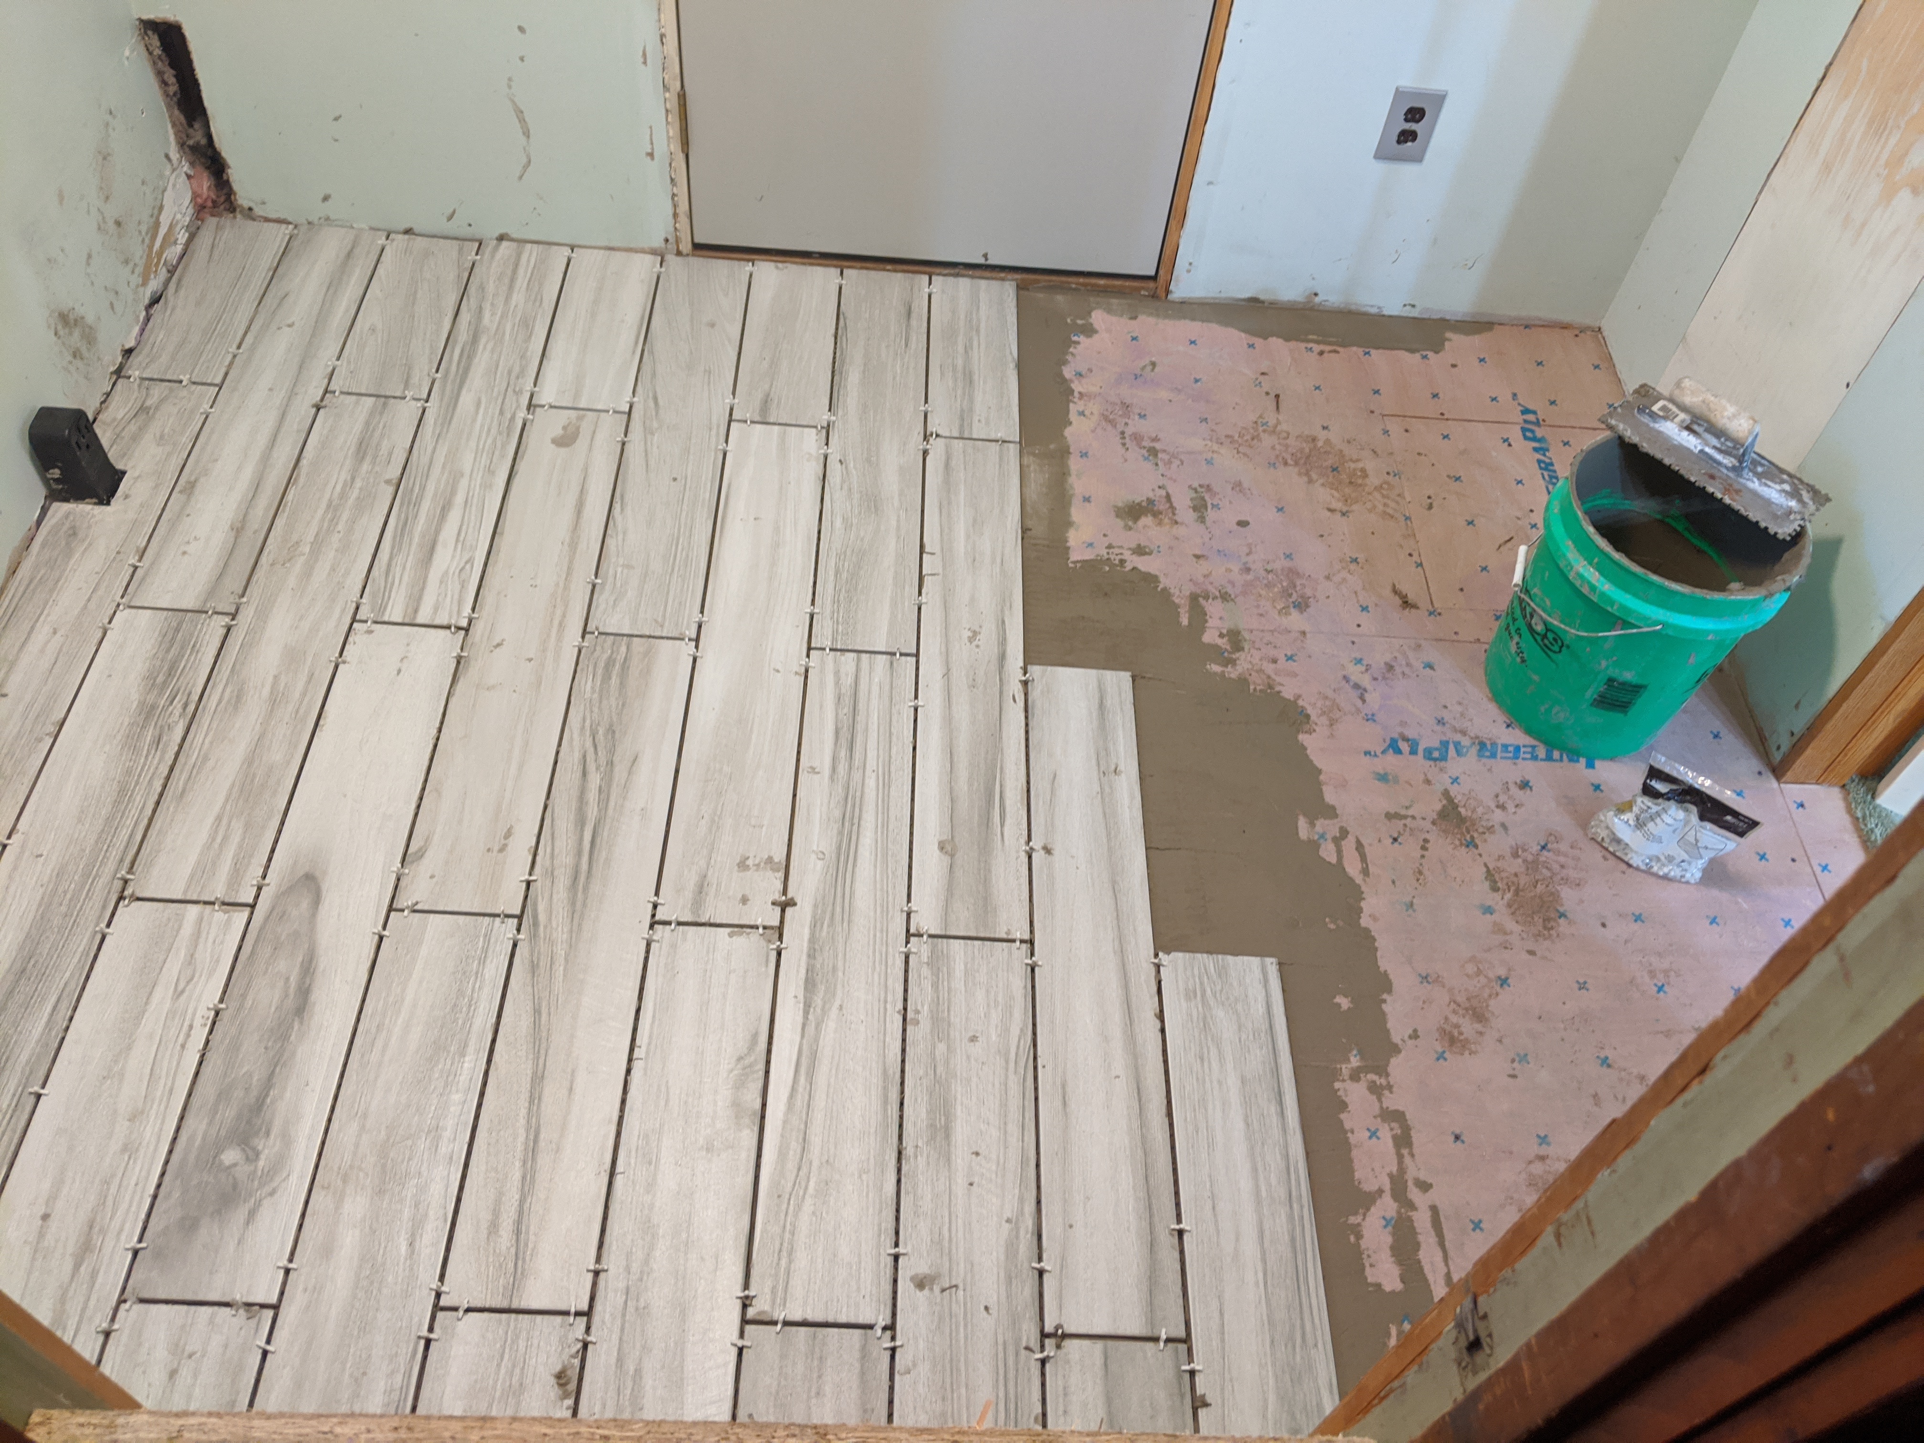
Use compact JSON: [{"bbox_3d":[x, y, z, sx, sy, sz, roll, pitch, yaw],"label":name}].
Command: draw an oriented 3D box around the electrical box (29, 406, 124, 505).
[{"bbox_3d":[-1.255,-0.375,2.121,0.067,0.126,0.061,4,52,-4],"label":"electrical box"}]

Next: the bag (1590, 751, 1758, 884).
[{"bbox_3d":[0.961,0.138,2.017,0.168,0.055,0.150,32,80,17],"label":"bag"}]

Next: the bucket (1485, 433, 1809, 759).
[{"bbox_3d":[0.912,-0.157,2.061,0.308,0.370,0.308,3,52,-4],"label":"bucket"}]

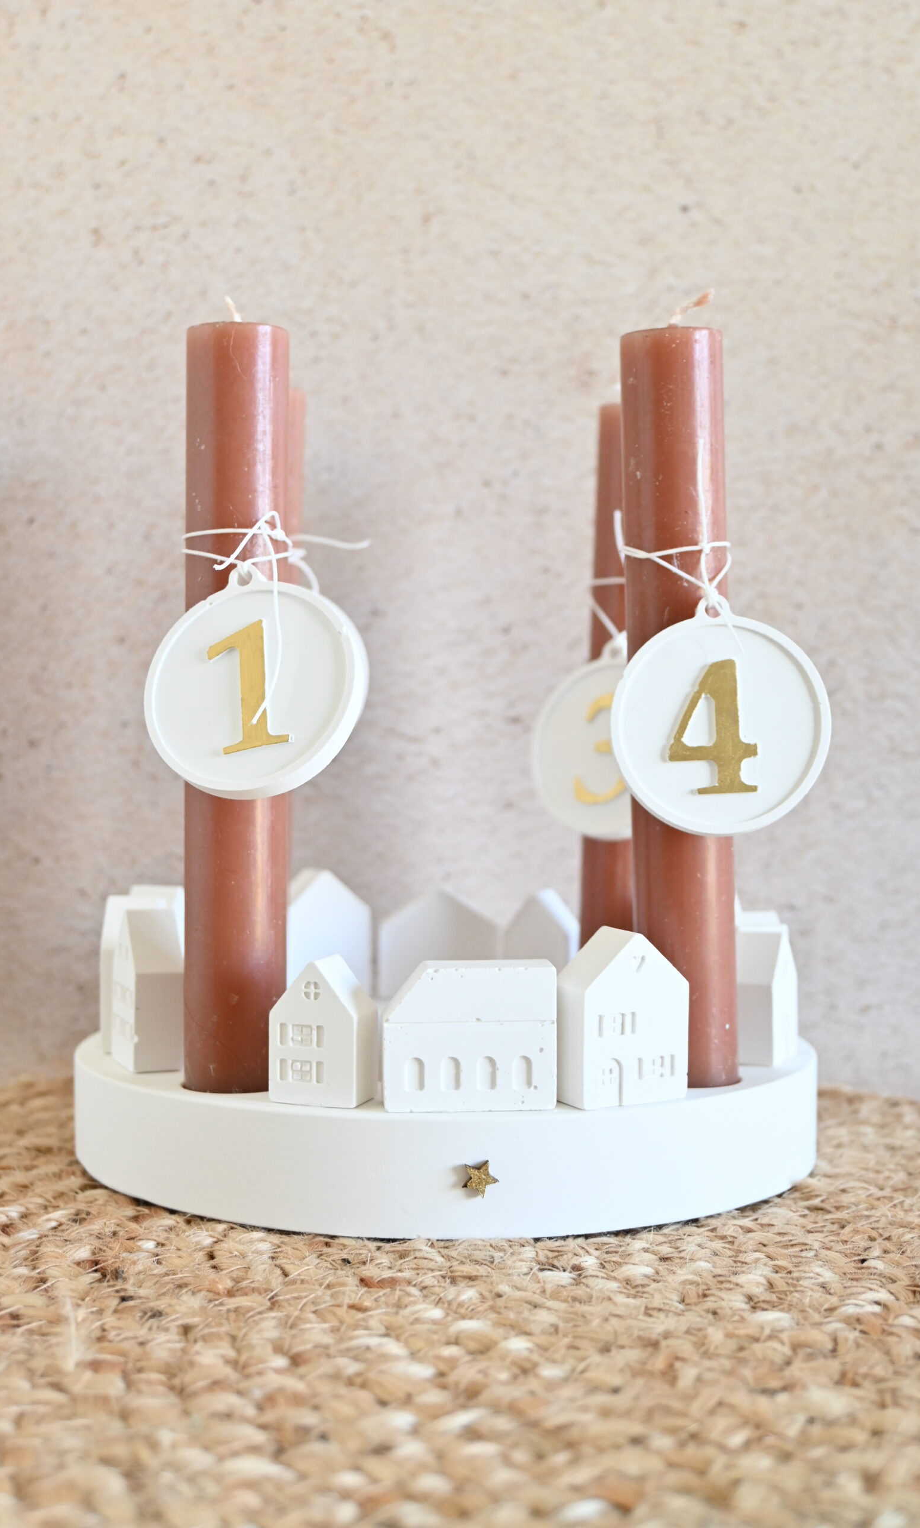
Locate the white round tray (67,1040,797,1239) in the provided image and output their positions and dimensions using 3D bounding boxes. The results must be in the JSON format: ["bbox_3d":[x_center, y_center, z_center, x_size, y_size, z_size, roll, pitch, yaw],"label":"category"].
[{"bbox_3d":[-0.002,0.086,0.528,0.194,0.026,0.194,0,3,0],"label":"white round tray"}]

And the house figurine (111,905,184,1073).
[{"bbox_3d":[-0.078,0.055,0.497,0.012,0.039,0.026,-1,3,-22],"label":"house figurine"}]

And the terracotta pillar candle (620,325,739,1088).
[{"bbox_3d":[0.051,-0.011,0.470,0.024,0.182,0.024,-1,3,0],"label":"terracotta pillar candle"}]

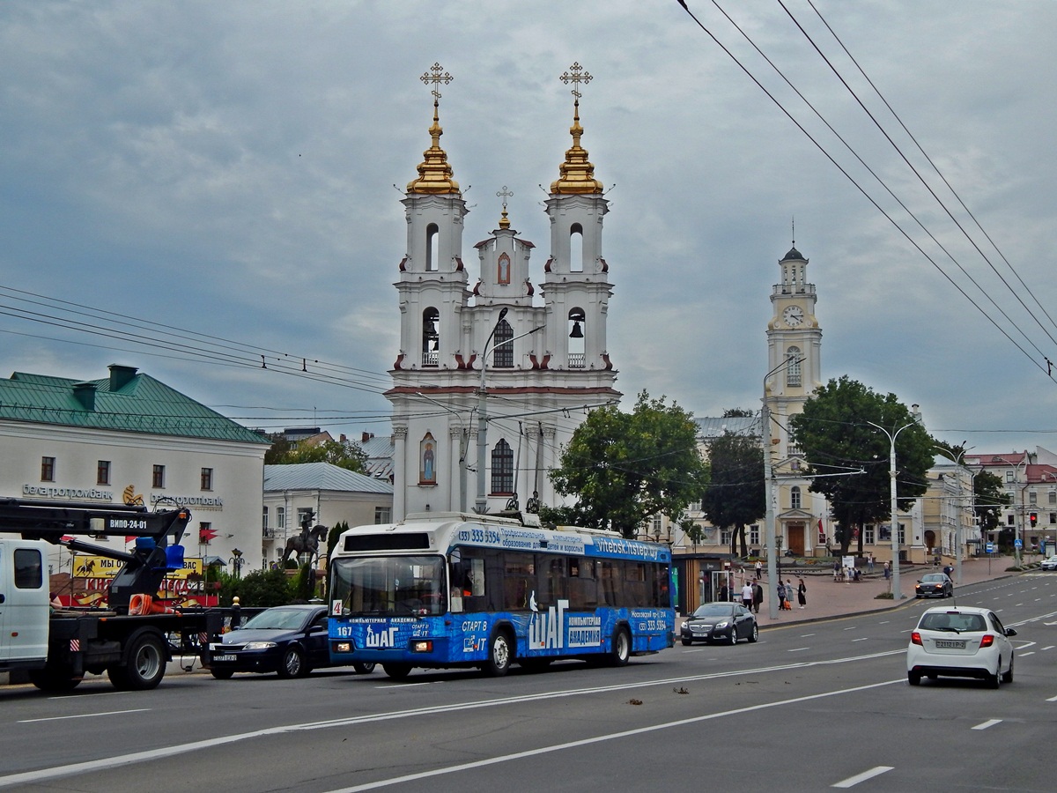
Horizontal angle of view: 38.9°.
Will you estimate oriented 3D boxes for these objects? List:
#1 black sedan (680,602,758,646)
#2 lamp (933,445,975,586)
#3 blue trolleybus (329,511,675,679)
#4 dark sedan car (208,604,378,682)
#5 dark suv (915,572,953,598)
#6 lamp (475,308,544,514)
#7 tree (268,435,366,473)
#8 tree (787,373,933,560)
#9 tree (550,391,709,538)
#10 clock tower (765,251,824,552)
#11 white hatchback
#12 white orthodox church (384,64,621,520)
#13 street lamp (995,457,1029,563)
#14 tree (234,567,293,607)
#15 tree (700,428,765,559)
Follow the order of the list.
[{"bbox_3d":[7.080,8.380,55.300,1.860,1.500,4.830,-2,-7,23],"label":"black sedan"},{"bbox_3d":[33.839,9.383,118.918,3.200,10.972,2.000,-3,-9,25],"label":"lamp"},{"bbox_3d":[-0.060,4.251,32.460,2.500,3.220,11.930,-3,-9,25],"label":"blue trolleybus"},{"bbox_3d":[-4.673,4.910,30.492,1.770,1.430,4.580,-3,-9,25],"label":"dark sedan car"},{"bbox_3d":[26.677,12.359,97.928,1.820,1.620,4.400,-3,-9,25],"label":"dark suv"},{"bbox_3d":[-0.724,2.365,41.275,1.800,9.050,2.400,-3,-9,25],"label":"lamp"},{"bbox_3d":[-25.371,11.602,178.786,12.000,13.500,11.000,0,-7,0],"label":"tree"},{"bbox_3d":[34.015,7.189,153.058,15.000,18.400,14.000,0,-7,0],"label":"tree"},{"bbox_3d":[5.265,5.348,77.988,8.300,11.309,8.000,0,-8,0],"label":"tree"},{"bbox_3d":[29.843,0.346,167.804,6.800,35.269,6.800,-1,-8,12],"label":"clock tower"},{"bbox_3d":[8.750,4.970,30.000,1.700,1.510,3.950,-2,-7,23],"label":"white hatchback"},{"bbox_3d":[-1.665,-5.794,148.985,20.990,47.430,32.740,0,-7,2],"label":"white orthodox church"},{"bbox_3d":[49.475,11.658,152.655,3.700,11.400,0.700,-3,-7,27],"label":"street lamp"},{"bbox_3d":[-12.731,9.276,72.126,2.800,2.300,2.600,0,-7,0],"label":"tree"},{"bbox_3d":[20.855,9.896,153.063,6.700,13.296,6.700,0,-8,0],"label":"tree"}]

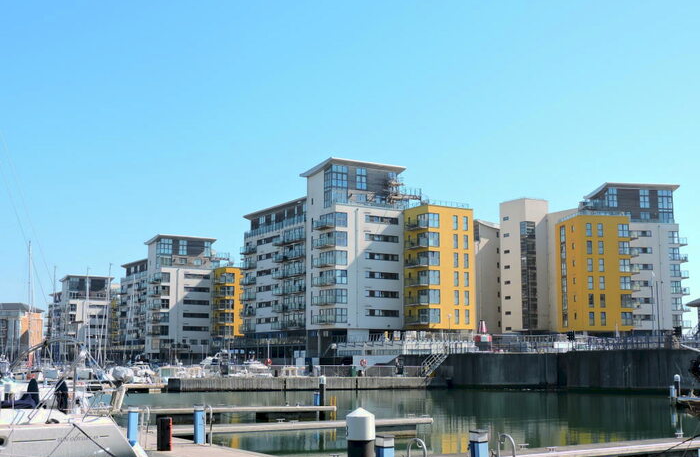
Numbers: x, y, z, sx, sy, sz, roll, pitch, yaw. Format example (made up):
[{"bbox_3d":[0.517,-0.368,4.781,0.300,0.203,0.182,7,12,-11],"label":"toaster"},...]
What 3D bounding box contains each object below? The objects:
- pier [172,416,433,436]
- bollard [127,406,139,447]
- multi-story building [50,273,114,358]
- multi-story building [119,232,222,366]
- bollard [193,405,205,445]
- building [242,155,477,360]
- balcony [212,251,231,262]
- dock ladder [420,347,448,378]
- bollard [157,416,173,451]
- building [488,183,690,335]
[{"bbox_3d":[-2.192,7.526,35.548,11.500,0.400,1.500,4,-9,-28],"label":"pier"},{"bbox_3d":[-6.092,5.546,26.694,0.300,1.080,0.300,5,-9,-30],"label":"bollard"},{"bbox_3d":[-78.310,26.845,276.077,16.500,24.000,37.500,5,-9,-32],"label":"multi-story building"},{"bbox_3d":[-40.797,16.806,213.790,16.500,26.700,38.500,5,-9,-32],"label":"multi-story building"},{"bbox_3d":[-4.325,5.630,27.301,0.290,1.080,0.290,5,-9,-30],"label":"bollard"},{"bbox_3d":[-1.434,6.922,152.983,20.800,29.100,42.000,5,-9,-32],"label":"building"},{"bbox_3d":[-27.842,6.067,205.923,4.200,1.700,2.500,5,-9,-32],"label":"balcony"},{"bbox_3d":[8.944,14.152,100.004,3.200,3.300,1.200,2,-8,-15],"label":"dock ladder"},{"bbox_3d":[-4.919,5.473,25.303,0.370,0.840,0.370,5,-9,-30],"label":"bollard"},{"bbox_3d":[42.205,7.698,161.451,28.000,27.700,27.000,1,-8,-10],"label":"building"}]

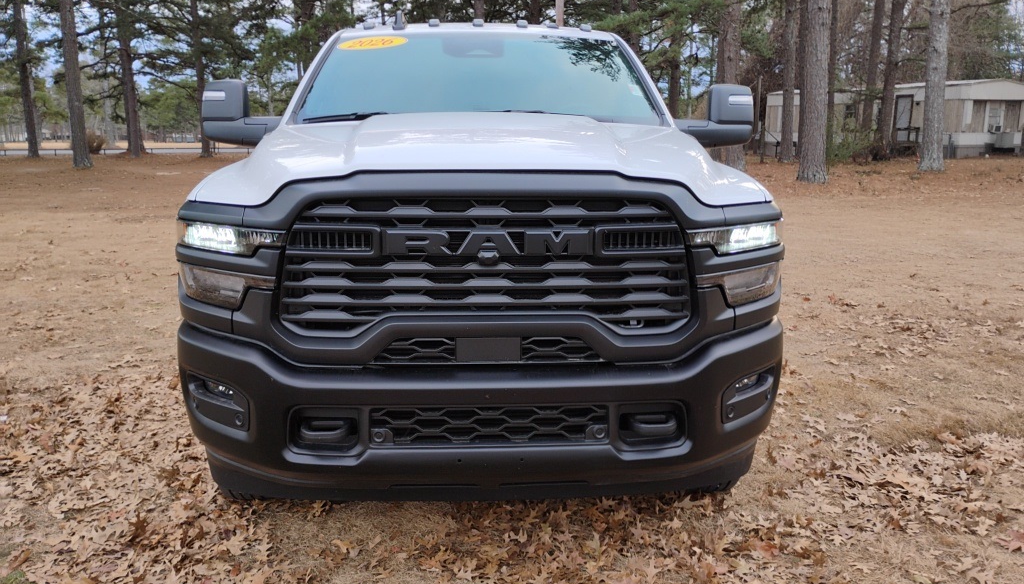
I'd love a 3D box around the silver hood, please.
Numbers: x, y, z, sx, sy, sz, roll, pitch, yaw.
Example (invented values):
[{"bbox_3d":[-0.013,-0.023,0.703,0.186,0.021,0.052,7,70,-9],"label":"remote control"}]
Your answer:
[{"bbox_3d":[-0.100,-0.504,3.049,1.880,0.310,1.200,-1,11,-3],"label":"silver hood"}]

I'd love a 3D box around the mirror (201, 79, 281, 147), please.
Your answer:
[{"bbox_3d":[-1.282,-0.853,3.932,0.400,0.330,0.220,-1,11,-3],"label":"mirror"}]

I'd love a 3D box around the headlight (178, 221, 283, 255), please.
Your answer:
[{"bbox_3d":[-0.901,-0.177,2.696,0.390,0.110,0.250,-1,11,-3],"label":"headlight"}]

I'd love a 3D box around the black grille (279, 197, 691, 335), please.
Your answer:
[{"bbox_3d":[-0.074,-0.083,2.603,1.290,0.440,0.160,-1,11,-3],"label":"black grille"}]

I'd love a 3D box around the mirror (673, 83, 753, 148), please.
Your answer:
[{"bbox_3d":[0.986,-0.857,4.044,0.400,0.330,0.220,-1,11,-3],"label":"mirror"}]

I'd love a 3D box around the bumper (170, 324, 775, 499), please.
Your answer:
[{"bbox_3d":[-0.078,0.358,2.771,2.030,0.500,0.500,-1,11,-3],"label":"bumper"}]

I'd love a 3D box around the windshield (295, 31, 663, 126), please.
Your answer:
[{"bbox_3d":[-0.147,-1.007,3.928,1.650,0.170,0.870,-1,47,-3],"label":"windshield"}]

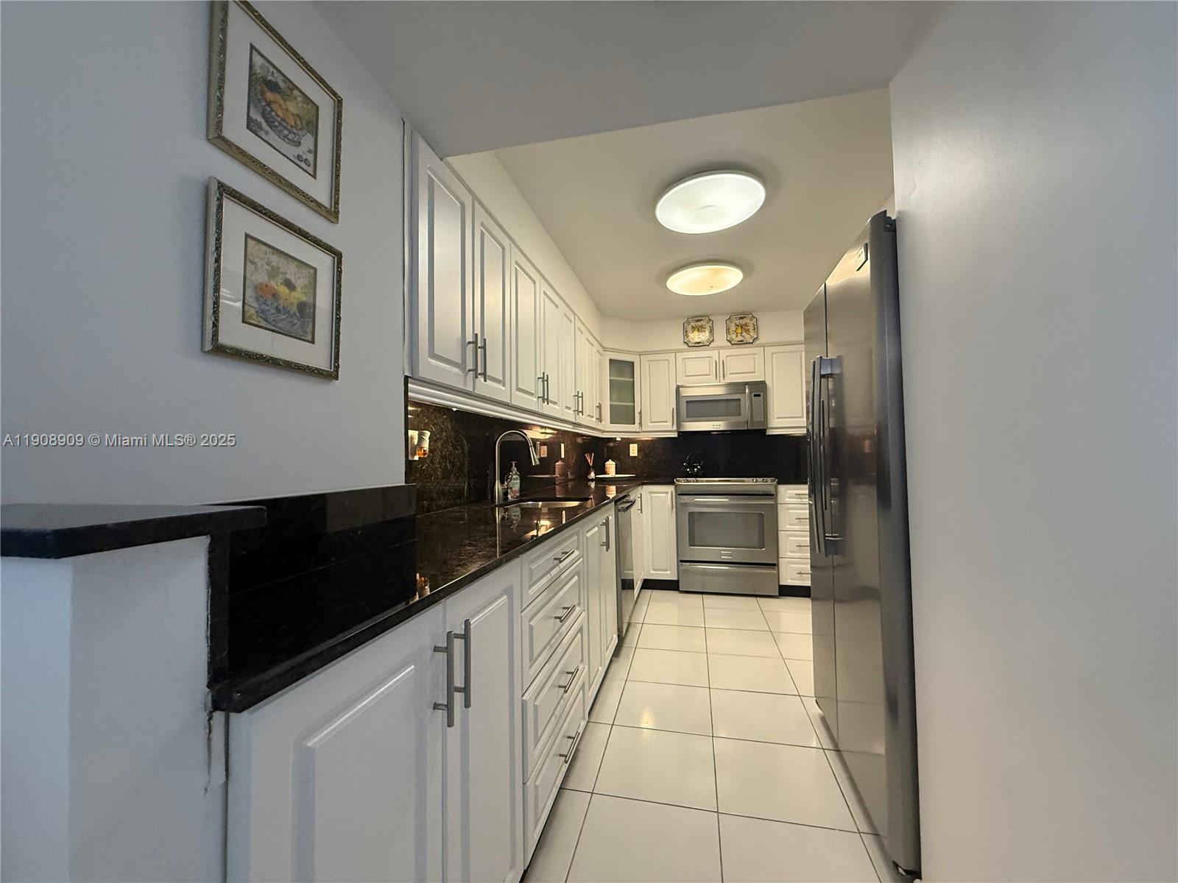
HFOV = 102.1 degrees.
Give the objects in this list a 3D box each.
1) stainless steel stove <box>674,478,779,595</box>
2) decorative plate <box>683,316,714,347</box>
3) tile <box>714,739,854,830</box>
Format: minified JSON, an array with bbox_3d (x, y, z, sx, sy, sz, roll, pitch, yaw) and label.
[{"bbox_3d":[1.154,0.769,4.090,0.780,0.922,0.710,-1,-2,12],"label":"stainless steel stove"},{"bbox_3d":[0.975,-0.975,4.229,0.262,0.268,0.025,-1,-2,12],"label":"decorative plate"},{"bbox_3d":[0.651,1.178,1.662,0.403,0.010,0.403,-1,-2,12],"label":"tile"}]

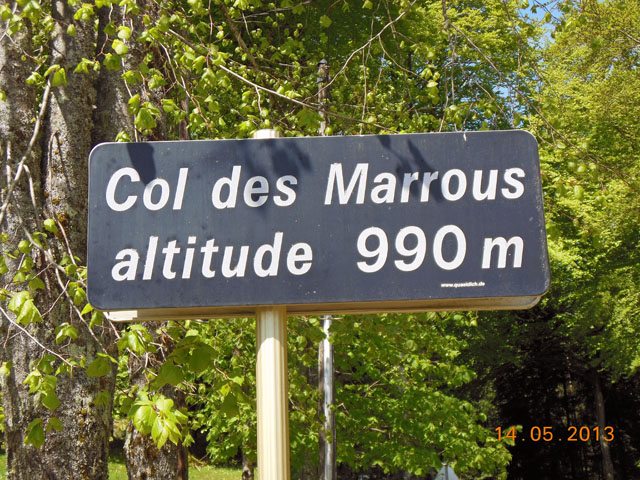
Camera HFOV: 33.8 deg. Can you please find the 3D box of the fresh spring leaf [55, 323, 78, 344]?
[{"bbox_3d":[-0.986,0.364,4.100,0.093,0.086,0.050,1,-12,-13],"label":"fresh spring leaf"}]

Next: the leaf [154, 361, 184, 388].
[{"bbox_3d":[-0.530,0.472,3.700,0.116,0.105,0.050,0,-12,-8],"label":"leaf"}]

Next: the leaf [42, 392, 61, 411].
[{"bbox_3d":[-1.045,0.628,4.100,0.070,0.070,0.040,1,-12,-14],"label":"leaf"}]

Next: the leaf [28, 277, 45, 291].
[{"bbox_3d":[-1.103,0.169,4.100,0.062,0.054,0.040,2,-12,-15],"label":"leaf"}]

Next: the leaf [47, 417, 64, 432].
[{"bbox_3d":[-1.029,0.718,4.100,0.070,0.062,0.040,1,-12,-14],"label":"leaf"}]

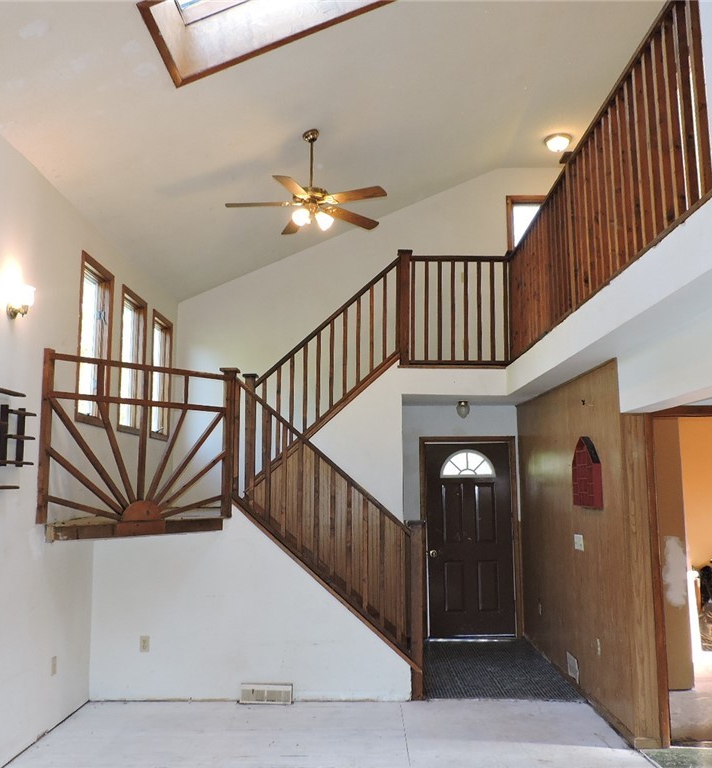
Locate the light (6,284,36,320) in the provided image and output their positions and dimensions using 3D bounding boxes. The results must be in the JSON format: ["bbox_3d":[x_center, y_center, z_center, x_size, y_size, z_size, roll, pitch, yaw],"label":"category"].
[{"bbox_3d":[-1.965,-0.477,4.196,0.160,0.205,0.135,0,-8,1],"label":"light"}]

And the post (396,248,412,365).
[{"bbox_3d":[0.473,-0.723,6.799,0.135,1.110,0.135,0,-8,1],"label":"post"}]

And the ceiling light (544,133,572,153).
[{"bbox_3d":[2.124,-2.503,7.438,0.280,0.130,0.280,0,-8,1],"label":"ceiling light"}]

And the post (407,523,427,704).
[{"bbox_3d":[0.468,1.727,5.456,0.135,1.326,0.135,0,-8,1],"label":"post"}]

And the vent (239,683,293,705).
[{"bbox_3d":[-0.669,2.312,5.307,0.390,0.136,0.070,0,-8,1],"label":"vent"}]

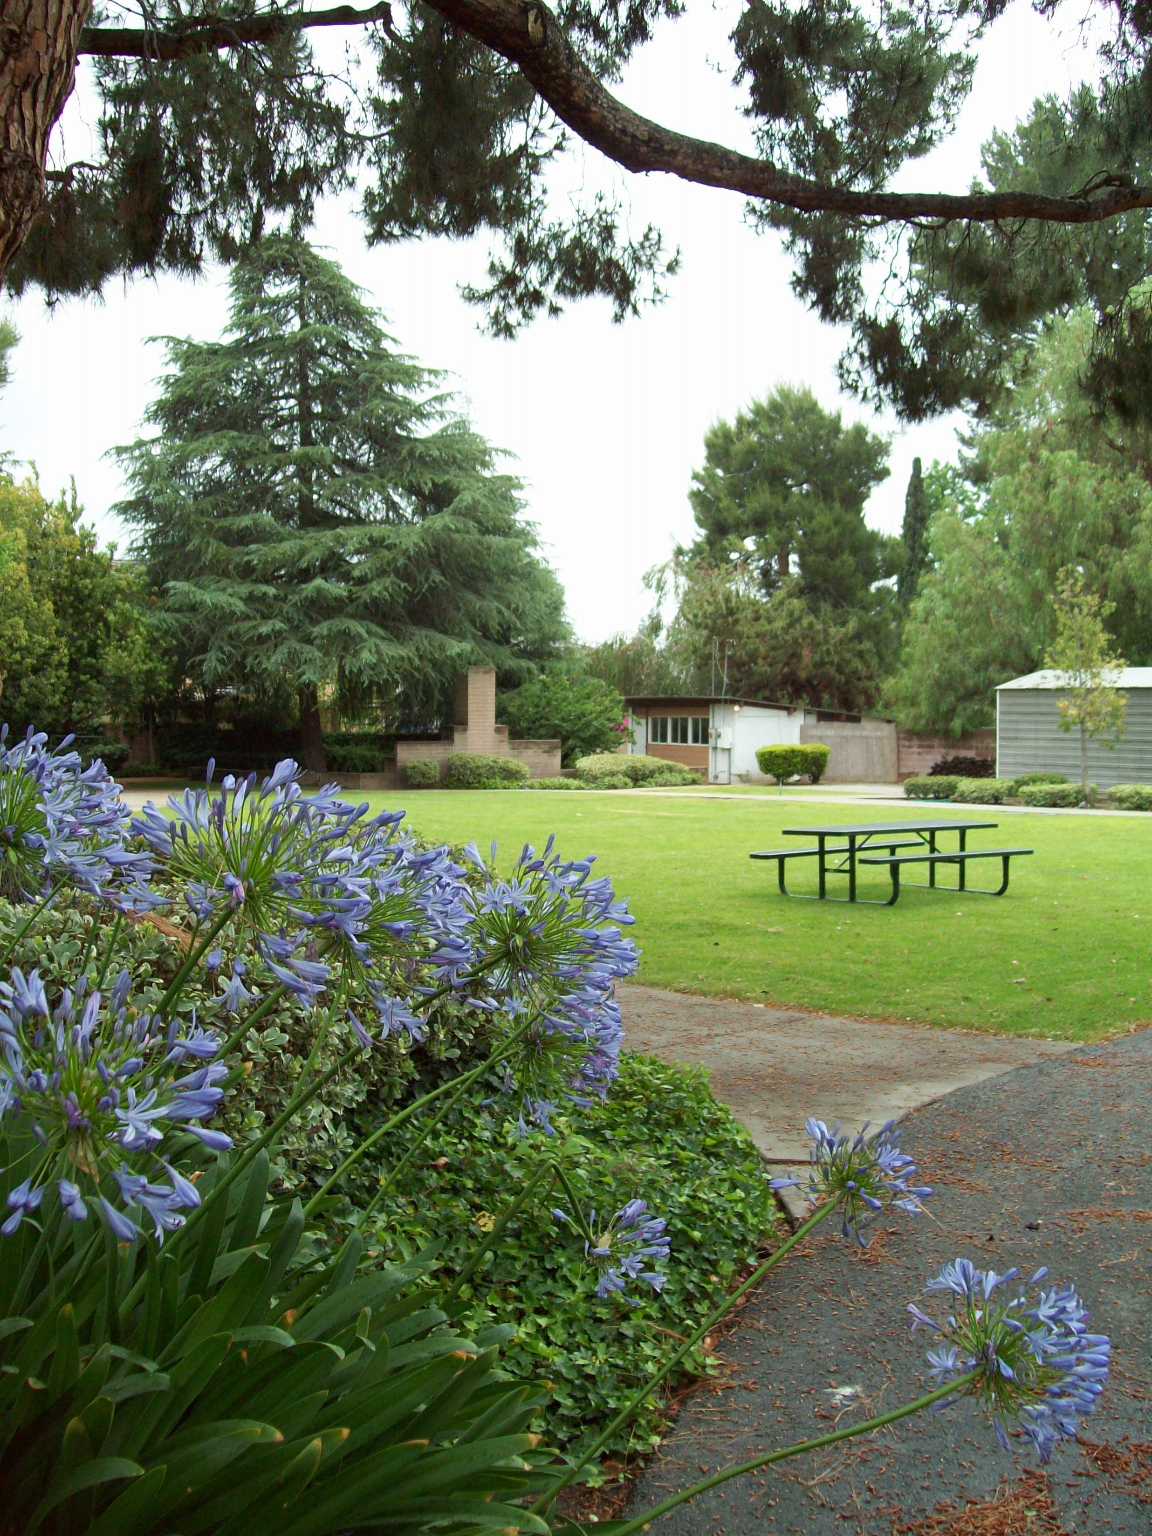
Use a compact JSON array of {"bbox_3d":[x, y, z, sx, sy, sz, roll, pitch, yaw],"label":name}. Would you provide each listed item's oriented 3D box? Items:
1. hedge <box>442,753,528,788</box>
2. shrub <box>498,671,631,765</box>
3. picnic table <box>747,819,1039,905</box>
[{"bbox_3d":[-2.658,0.045,47.500,2.450,1.053,1.700,0,2,0],"label":"hedge"},{"bbox_3d":[-0.357,-1.352,50.000,4.100,3.418,3.800,0,2,0],"label":"shrub"},{"bbox_3d":[3.273,0.956,16.391,2.600,0.725,1.630,-1,2,-43],"label":"picnic table"}]

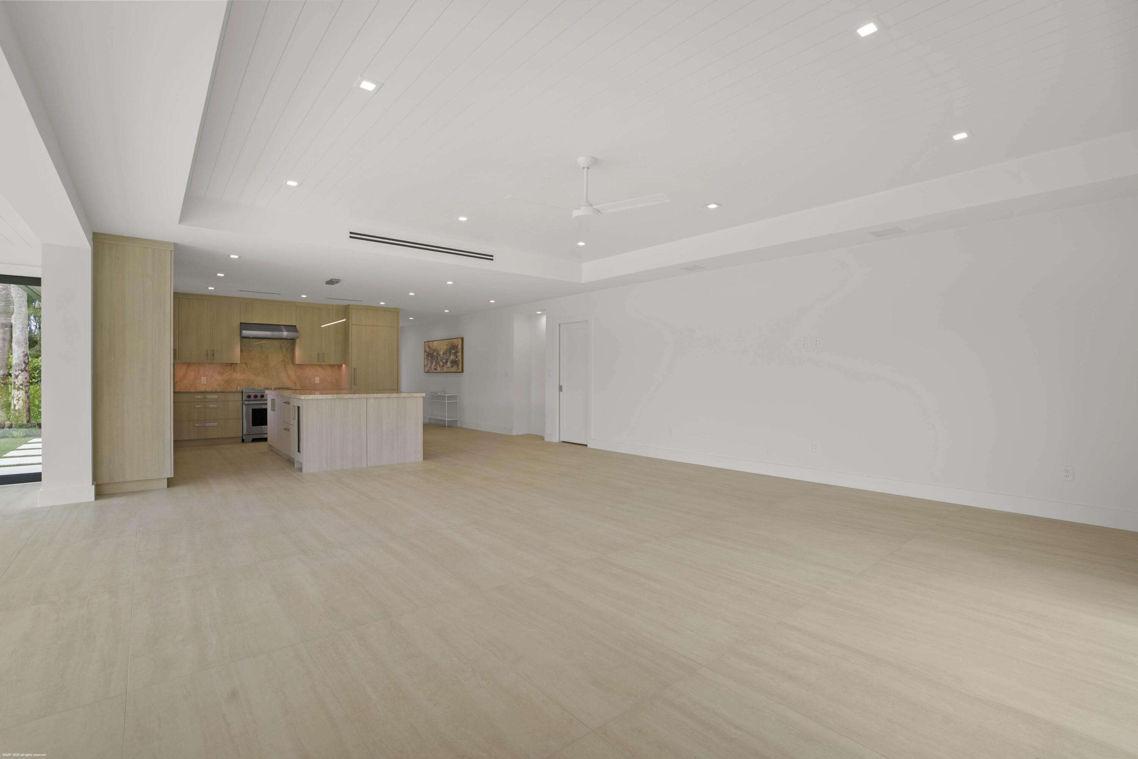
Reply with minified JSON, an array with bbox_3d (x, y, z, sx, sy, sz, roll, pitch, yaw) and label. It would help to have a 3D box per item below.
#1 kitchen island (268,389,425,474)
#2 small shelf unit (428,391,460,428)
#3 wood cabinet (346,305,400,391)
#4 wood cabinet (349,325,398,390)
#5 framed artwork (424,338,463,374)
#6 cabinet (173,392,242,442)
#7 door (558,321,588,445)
[{"bbox_3d":[-3.321,0.635,7.360,1.500,0.920,2.380,0,1,-40],"label":"kitchen island"},{"bbox_3d":[-2.869,0.680,11.481,0.320,0.750,1.000,0,1,-41],"label":"small shelf unit"},{"bbox_3d":[-4.040,-0.174,10.258,0.950,2.480,0.720,0,1,-40],"label":"wood cabinet"},{"bbox_3d":[-4.024,-0.013,10.248,0.900,2.060,0.680,0,1,-40],"label":"wood cabinet"},{"bbox_3d":[-2.909,-0.537,11.640,0.050,0.775,1.812,0,1,-41],"label":"framed artwork"},{"bbox_3d":[-6.148,0.602,8.598,0.920,0.810,0.620,0,1,-40],"label":"cabinet"},{"bbox_3d":[0.066,0.067,8.430,0.045,2.030,0.700,0,1,-41],"label":"door"}]

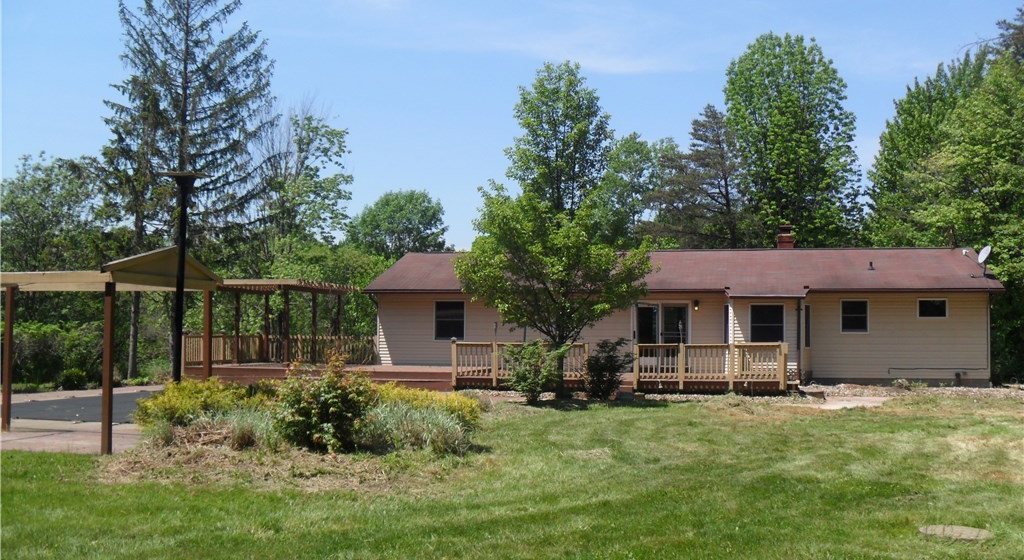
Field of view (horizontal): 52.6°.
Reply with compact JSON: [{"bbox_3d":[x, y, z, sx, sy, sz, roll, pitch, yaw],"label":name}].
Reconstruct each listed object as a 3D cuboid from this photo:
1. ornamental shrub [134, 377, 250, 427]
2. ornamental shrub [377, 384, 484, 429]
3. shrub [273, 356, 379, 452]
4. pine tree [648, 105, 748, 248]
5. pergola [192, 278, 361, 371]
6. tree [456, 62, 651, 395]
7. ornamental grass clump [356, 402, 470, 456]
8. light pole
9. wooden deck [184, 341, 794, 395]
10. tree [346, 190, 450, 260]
[{"bbox_3d":[-5.246,2.085,17.000,1.800,0.780,1.400,0,-2,0],"label":"ornamental shrub"},{"bbox_3d":[-1.412,2.097,17.300,1.850,0.750,1.350,0,-2,0],"label":"ornamental shrub"},{"bbox_3d":[-2.630,1.721,14.600,1.450,1.300,1.400,0,-2,0],"label":"shrub"},{"bbox_3d":[9.467,-2.390,52.000,5.400,12.850,5.400,0,-2,0],"label":"pine tree"},{"bbox_3d":[-7.424,1.419,33.473,3.200,2.620,5.500,0,-2,9],"label":"pergola"},{"bbox_3d":[1.026,-1.228,25.600,4.800,8.300,4.800,0,-2,0],"label":"tree"},{"bbox_3d":[-1.341,2.049,14.100,1.500,0.660,1.200,0,-2,0],"label":"ornamental grass clump"},{"bbox_3d":[-5.410,0.350,17.000,0.720,4.230,0.720,0,-2,0],"label":"light pole"},{"bbox_3d":[-0.767,2.427,30.838,17.000,1.400,6.200,0,-2,9],"label":"wooden deck"},{"bbox_3d":[-7.823,-0.704,72.000,7.200,11.040,7.000,0,-2,0],"label":"tree"}]

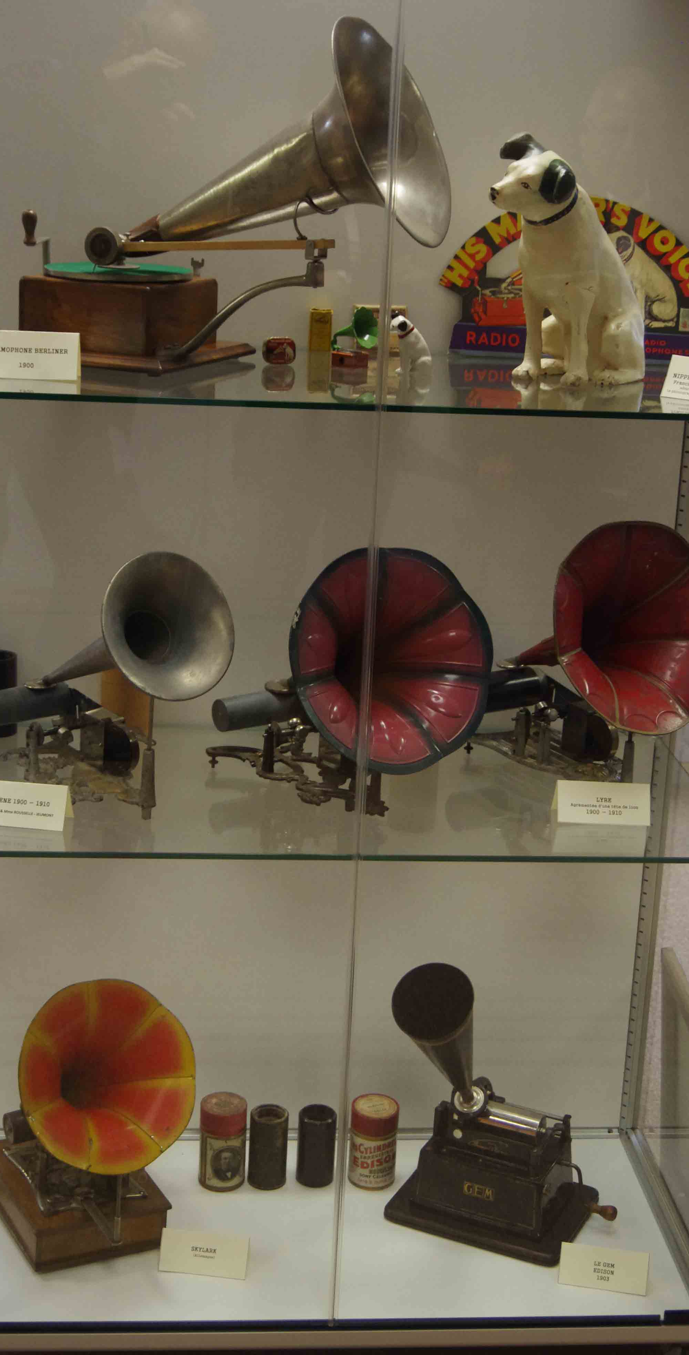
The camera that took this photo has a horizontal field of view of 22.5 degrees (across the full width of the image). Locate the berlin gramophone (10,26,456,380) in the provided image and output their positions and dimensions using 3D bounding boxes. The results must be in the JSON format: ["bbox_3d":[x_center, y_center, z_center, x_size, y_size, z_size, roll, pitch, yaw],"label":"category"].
[{"bbox_3d":[-0.125,-0.571,2.054,0.508,0.414,0.290,9,17,22],"label":"berlin gramophone"}]

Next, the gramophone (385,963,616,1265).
[{"bbox_3d":[0.222,0.563,2.323,0.289,0.388,0.253,10,17,25],"label":"gramophone"}]

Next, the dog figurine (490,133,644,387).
[{"bbox_3d":[0.269,-0.504,2.076,0.135,0.296,0.165,13,18,33],"label":"dog figurine"}]

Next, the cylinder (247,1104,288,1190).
[{"bbox_3d":[-0.105,0.659,2.433,0.055,0.104,0.055,1,15,-5],"label":"cylinder"}]

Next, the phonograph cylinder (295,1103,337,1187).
[{"bbox_3d":[-0.035,0.661,2.445,0.056,0.100,0.056,1,15,-5],"label":"phonograph cylinder"}]

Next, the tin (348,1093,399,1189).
[{"bbox_3d":[0.046,0.655,2.447,0.069,0.116,0.069,1,15,-5],"label":"tin"}]

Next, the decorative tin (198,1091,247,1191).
[{"bbox_3d":[-0.167,0.650,2.427,0.065,0.120,0.065,3,15,-1],"label":"decorative tin"}]

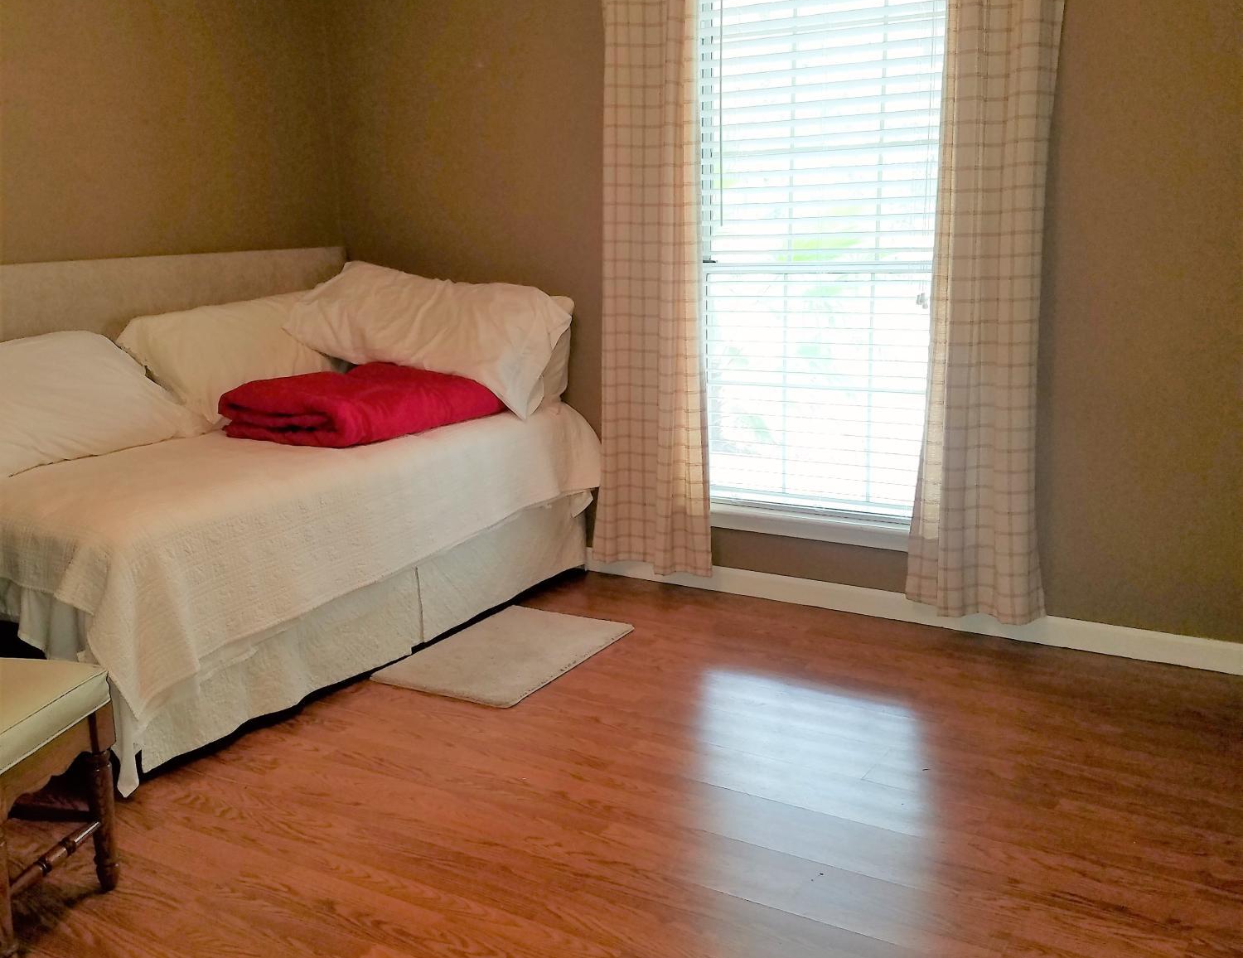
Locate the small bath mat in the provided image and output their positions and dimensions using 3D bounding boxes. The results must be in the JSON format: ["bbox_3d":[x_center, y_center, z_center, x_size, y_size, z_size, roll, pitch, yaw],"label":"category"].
[{"bbox_3d":[-0.307,0.483,3.504,0.450,0.014,0.665,6,14,28],"label":"small bath mat"}]

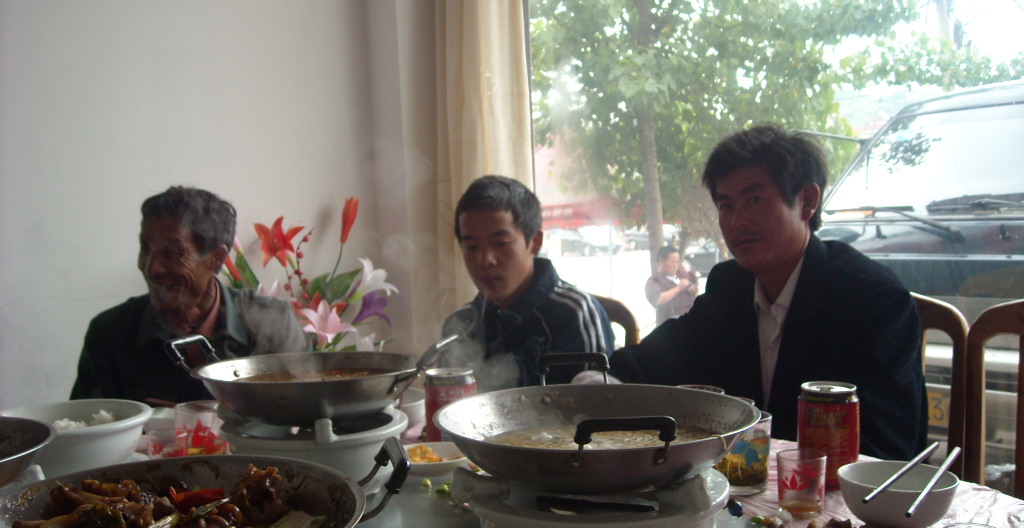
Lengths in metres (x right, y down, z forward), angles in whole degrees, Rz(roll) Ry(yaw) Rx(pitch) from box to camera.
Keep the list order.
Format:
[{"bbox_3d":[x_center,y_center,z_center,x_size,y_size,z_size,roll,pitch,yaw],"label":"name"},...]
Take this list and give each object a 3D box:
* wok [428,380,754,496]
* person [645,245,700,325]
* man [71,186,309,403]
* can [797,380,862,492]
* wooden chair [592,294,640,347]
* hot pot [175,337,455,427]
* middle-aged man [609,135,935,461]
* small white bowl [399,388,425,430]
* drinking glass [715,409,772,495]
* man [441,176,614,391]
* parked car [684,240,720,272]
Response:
[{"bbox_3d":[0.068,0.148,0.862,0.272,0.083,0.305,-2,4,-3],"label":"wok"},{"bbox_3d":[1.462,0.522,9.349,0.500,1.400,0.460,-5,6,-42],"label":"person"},{"bbox_3d":[-0.532,0.435,1.704,0.520,1.129,0.740,-3,4,-12],"label":"man"},{"bbox_3d":[0.353,0.192,1.157,0.066,0.115,0.066,-2,4,0],"label":"can"},{"bbox_3d":[0.046,0.510,1.896,0.440,0.930,0.500,-1,4,12],"label":"wooden chair"},{"bbox_3d":[-0.232,0.133,1.181,0.330,0.100,0.272,0,4,30],"label":"hot pot"},{"bbox_3d":[0.357,0.395,1.432,0.560,1.188,0.740,1,4,33],"label":"middle-aged man"},{"bbox_3d":[-0.163,0.211,1.422,0.115,0.057,0.115,-2,4,0],"label":"small white bowl"},{"bbox_3d":[0.256,0.208,1.147,0.064,0.083,0.064,-2,4,0],"label":"drinking glass"},{"bbox_3d":[-0.006,0.418,1.707,0.520,1.130,0.740,-1,4,16],"label":"man"},{"bbox_3d":[7.196,-0.267,35.242,4.500,1.460,1.750,-2,5,-12],"label":"parked car"}]

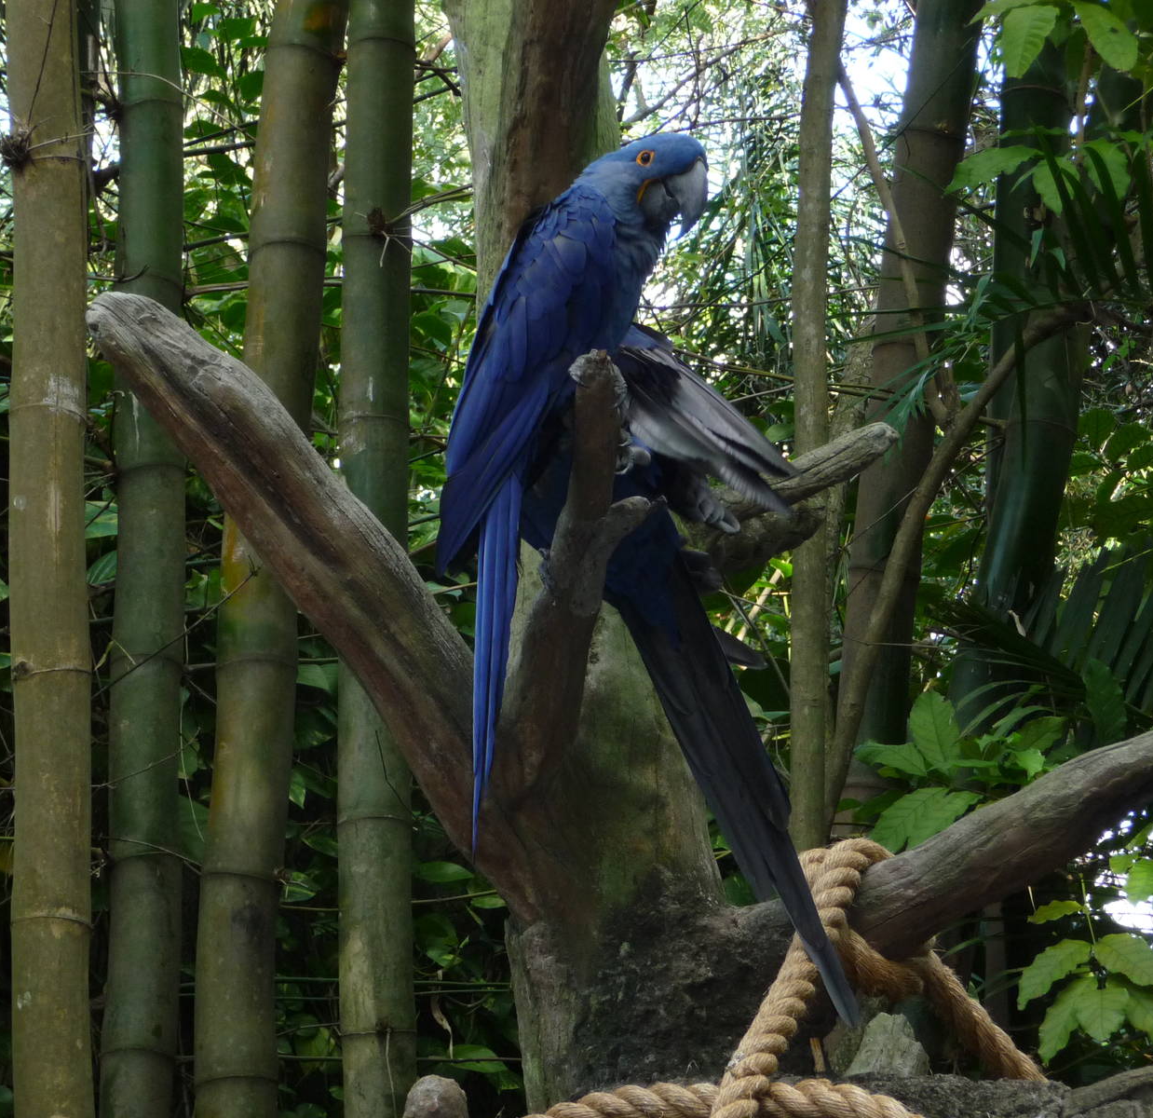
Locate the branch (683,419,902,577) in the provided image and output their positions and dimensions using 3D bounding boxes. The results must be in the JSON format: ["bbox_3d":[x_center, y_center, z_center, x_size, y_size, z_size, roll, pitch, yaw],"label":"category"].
[{"bbox_3d":[0.260,-0.075,6.600,0.260,0.110,0.120,-30,-10,-6],"label":"branch"}]

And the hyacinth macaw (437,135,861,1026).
[{"bbox_3d":[0.085,0.025,6.400,0.460,1.000,0.320,2,-12,-11],"label":"hyacinth macaw"}]

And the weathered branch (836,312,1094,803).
[{"bbox_3d":[0.493,-0.007,7.400,0.140,0.750,0.130,26,-11,5],"label":"weathered branch"}]

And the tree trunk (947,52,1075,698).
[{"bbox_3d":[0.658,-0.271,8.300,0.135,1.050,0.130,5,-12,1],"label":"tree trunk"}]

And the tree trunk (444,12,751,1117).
[{"bbox_3d":[0.017,-0.006,6.600,0.290,1.340,0.300,-5,-12,-1],"label":"tree trunk"}]

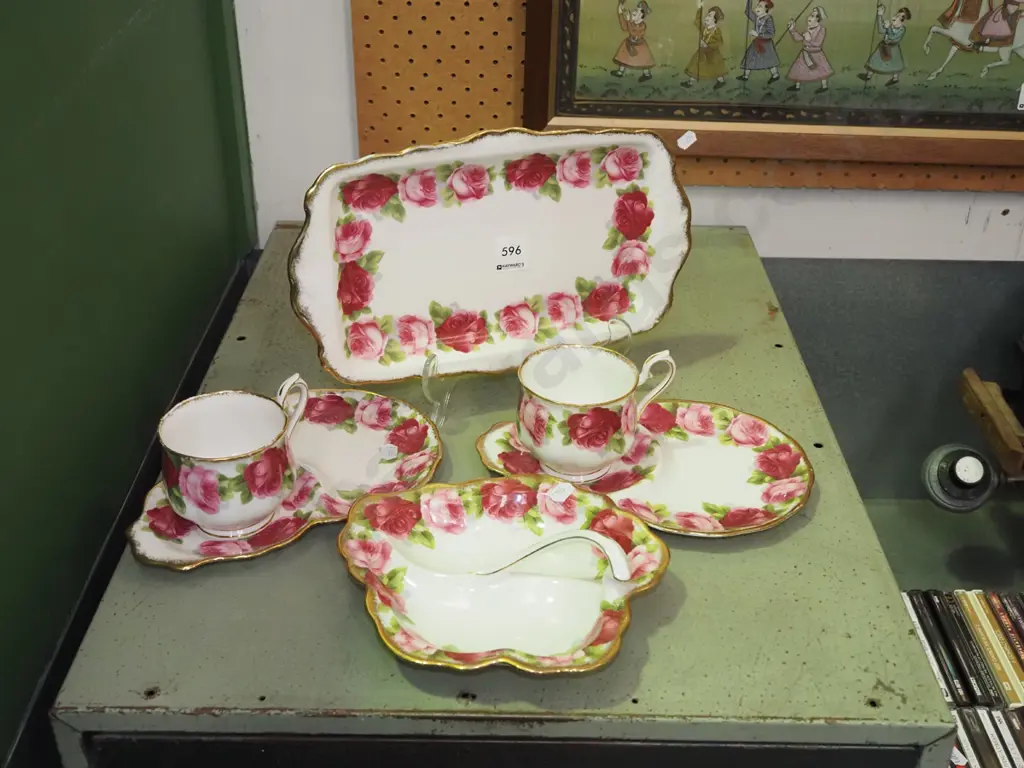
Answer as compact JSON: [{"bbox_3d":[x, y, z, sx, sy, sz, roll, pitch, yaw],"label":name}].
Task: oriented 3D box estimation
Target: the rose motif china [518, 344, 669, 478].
[{"bbox_3d":[0.055,0.018,0.742,0.102,0.082,0.077,-6,33,-11],"label":"rose motif china"}]

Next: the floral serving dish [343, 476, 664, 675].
[{"bbox_3d":[-0.005,0.114,0.628,0.185,0.051,0.161,-1,32,-3],"label":"floral serving dish"}]

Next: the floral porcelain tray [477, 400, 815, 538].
[{"bbox_3d":[0.087,0.055,0.754,0.225,0.020,0.149,6,32,8],"label":"floral porcelain tray"}]

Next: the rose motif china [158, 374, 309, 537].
[{"bbox_3d":[-0.163,0.044,0.695,0.077,0.082,0.102,28,41,36],"label":"rose motif china"}]

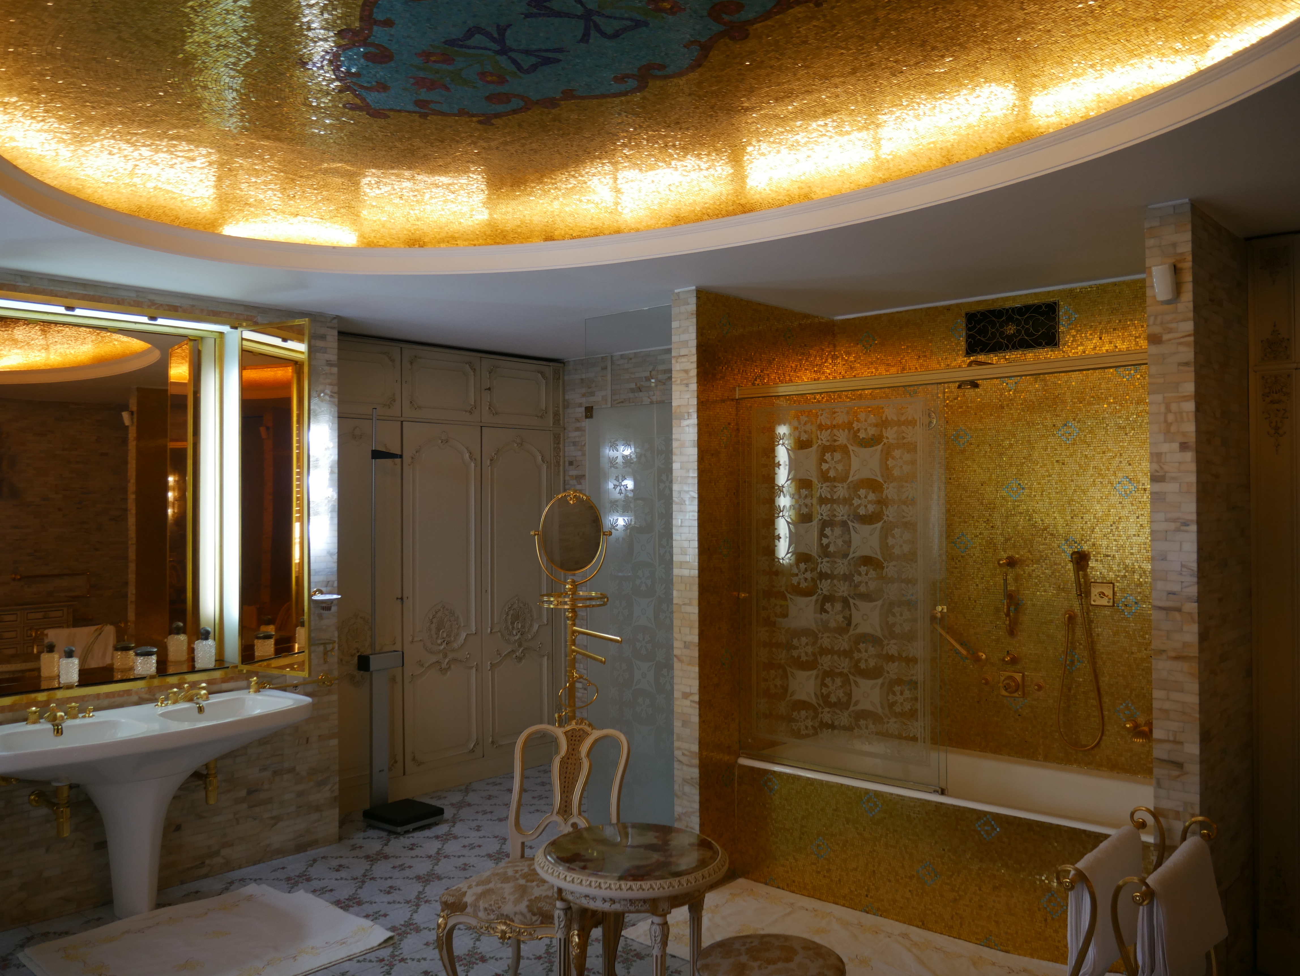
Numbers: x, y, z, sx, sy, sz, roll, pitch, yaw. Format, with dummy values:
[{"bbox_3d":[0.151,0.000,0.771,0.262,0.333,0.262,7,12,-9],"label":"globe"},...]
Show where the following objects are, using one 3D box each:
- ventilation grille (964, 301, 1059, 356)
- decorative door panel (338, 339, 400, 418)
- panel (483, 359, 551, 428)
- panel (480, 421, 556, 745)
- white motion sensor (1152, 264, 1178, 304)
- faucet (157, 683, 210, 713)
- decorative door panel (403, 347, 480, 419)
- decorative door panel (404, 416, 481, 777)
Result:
[{"bbox_3d":[1.600,-0.701,4.664,0.432,0.199,0.020,-1,-1,42],"label":"ventilation grille"},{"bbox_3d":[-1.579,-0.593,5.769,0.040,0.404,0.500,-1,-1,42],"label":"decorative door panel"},{"bbox_3d":[-0.833,-0.590,6.597,0.040,0.404,0.567,-1,-1,42],"label":"panel"},{"bbox_3d":[-0.824,0.628,6.584,0.040,2.006,0.572,-1,-1,42],"label":"panel"},{"bbox_3d":[1.558,-0.622,3.182,0.052,0.115,0.058,-1,13,42],"label":"white motion sensor"},{"bbox_3d":[-1.937,0.887,4.434,0.145,0.090,0.200,-1,-1,42],"label":"faucet"},{"bbox_3d":[-1.215,-0.591,6.172,0.040,0.401,0.558,-1,-1,42],"label":"decorative door panel"},{"bbox_3d":[-1.208,0.626,6.158,0.040,2.009,0.567,-1,-1,42],"label":"decorative door panel"}]

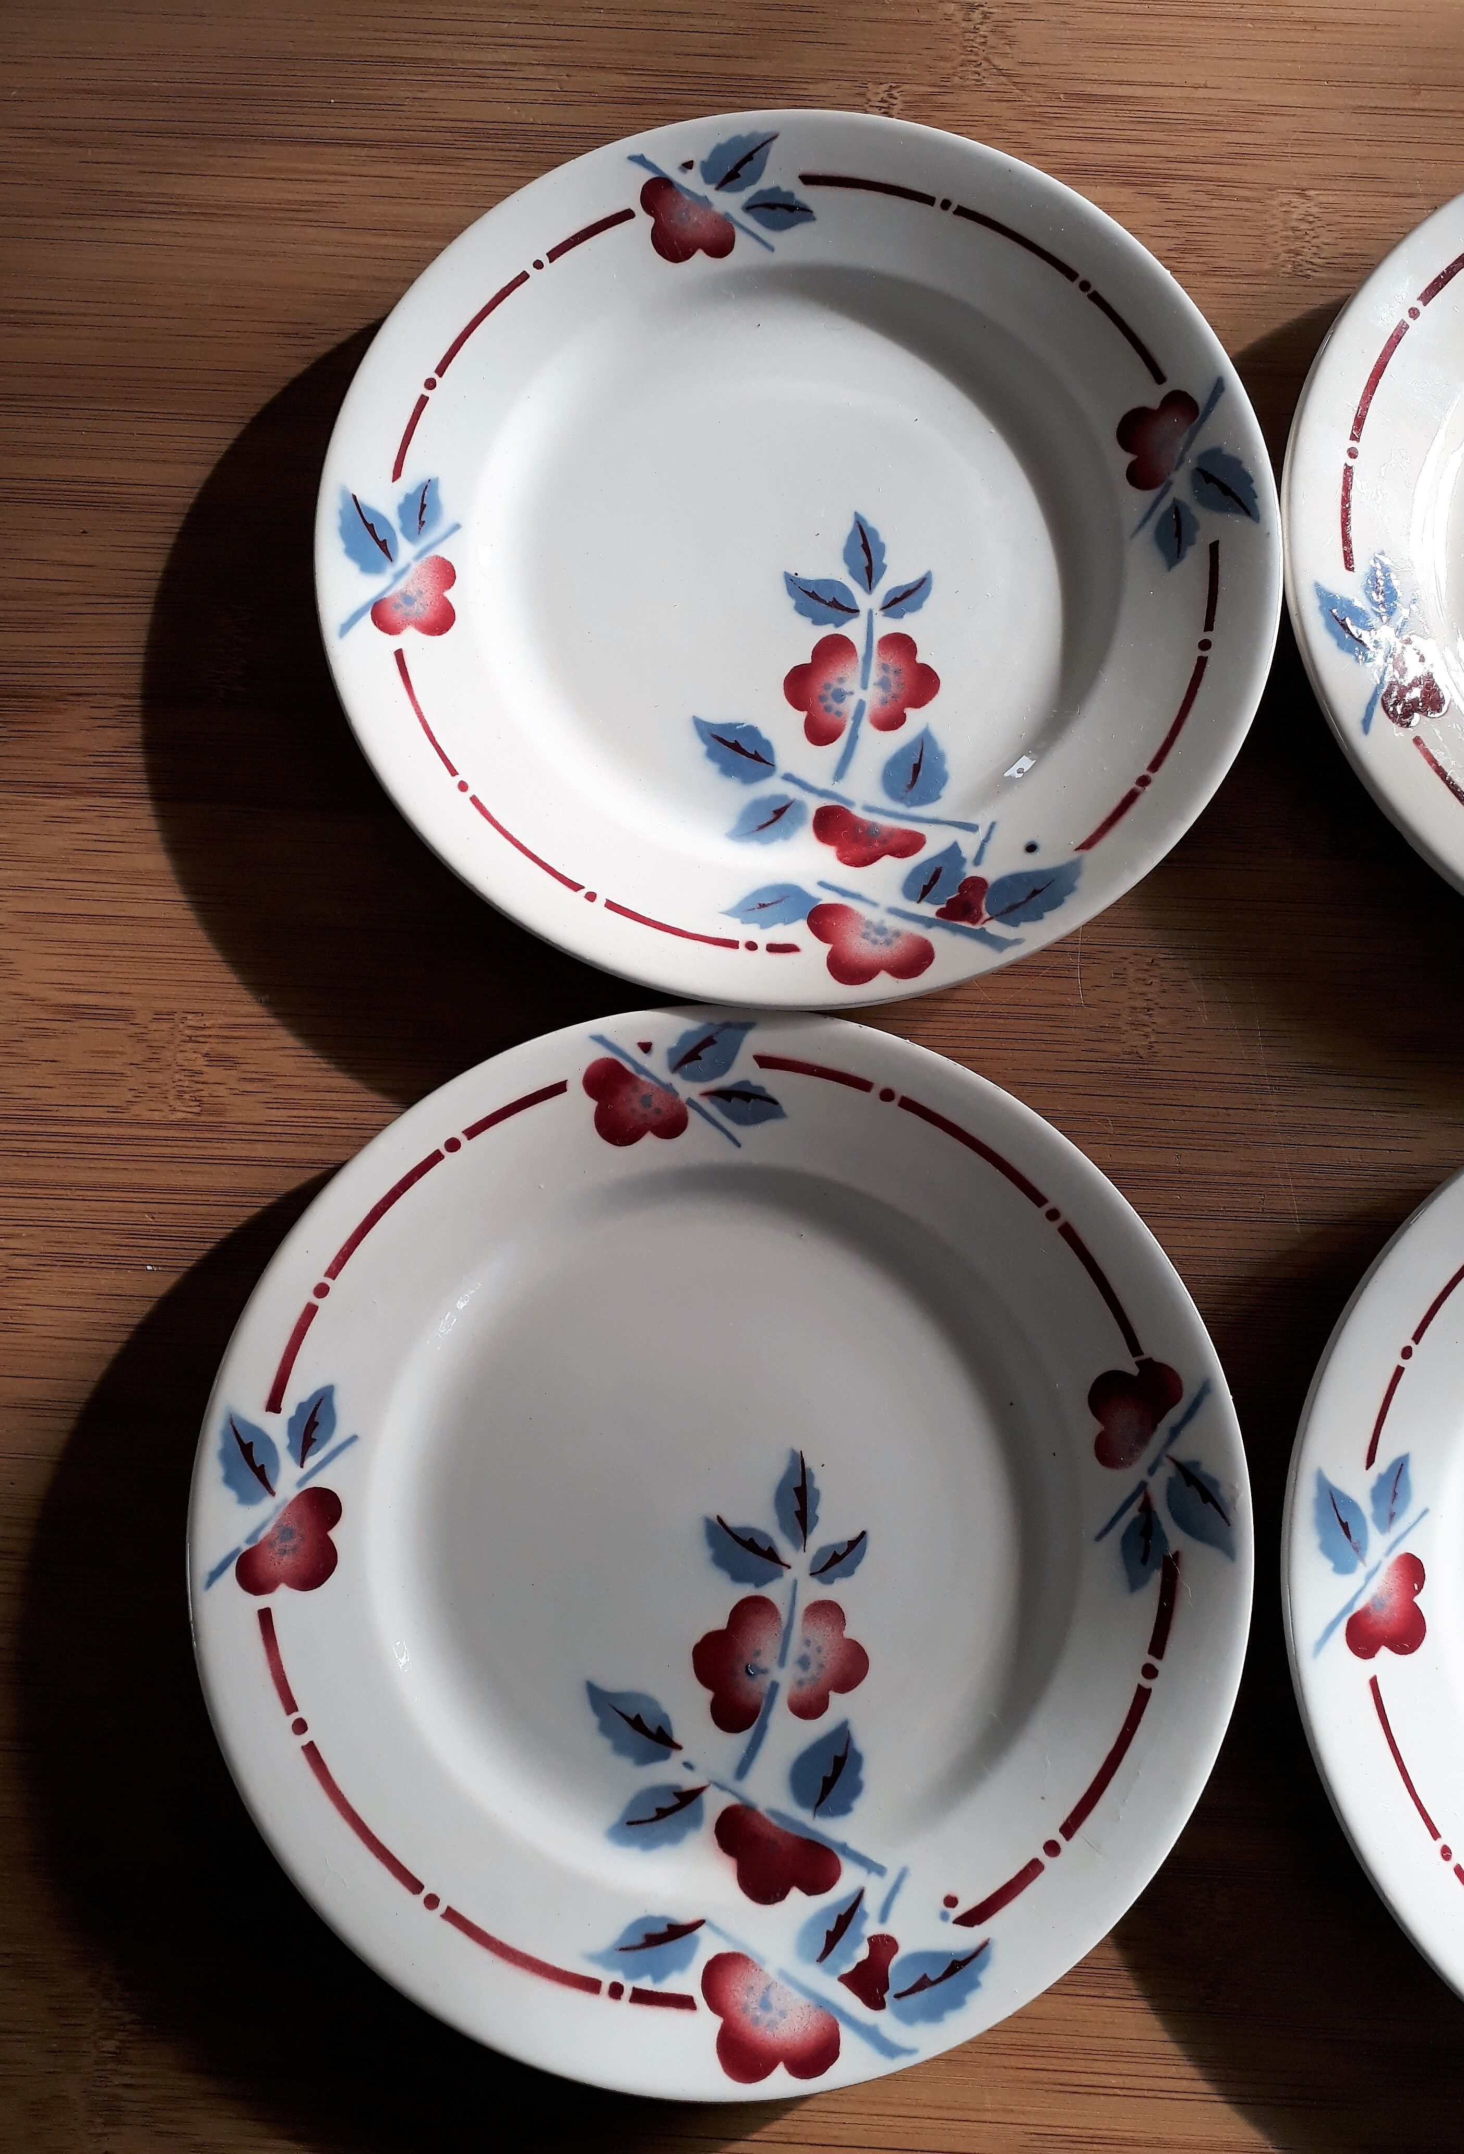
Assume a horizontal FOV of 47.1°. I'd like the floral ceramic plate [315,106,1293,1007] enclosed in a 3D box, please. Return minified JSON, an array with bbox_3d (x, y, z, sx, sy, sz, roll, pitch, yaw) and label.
[{"bbox_3d":[0.014,-0.111,0.356,0.199,0.022,0.199,0,80,0],"label":"floral ceramic plate"}]

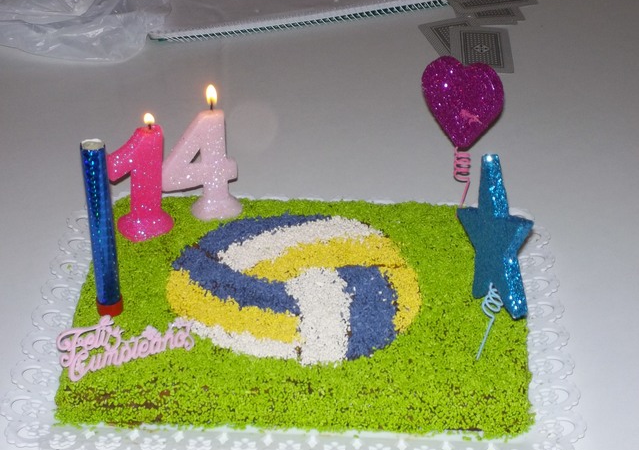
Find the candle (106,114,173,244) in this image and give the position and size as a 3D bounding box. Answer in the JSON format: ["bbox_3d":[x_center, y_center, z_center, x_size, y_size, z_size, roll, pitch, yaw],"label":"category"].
[{"bbox_3d":[-0.140,-0.042,0.997,0.057,0.104,0.038,-7,38,-18],"label":"candle"}]

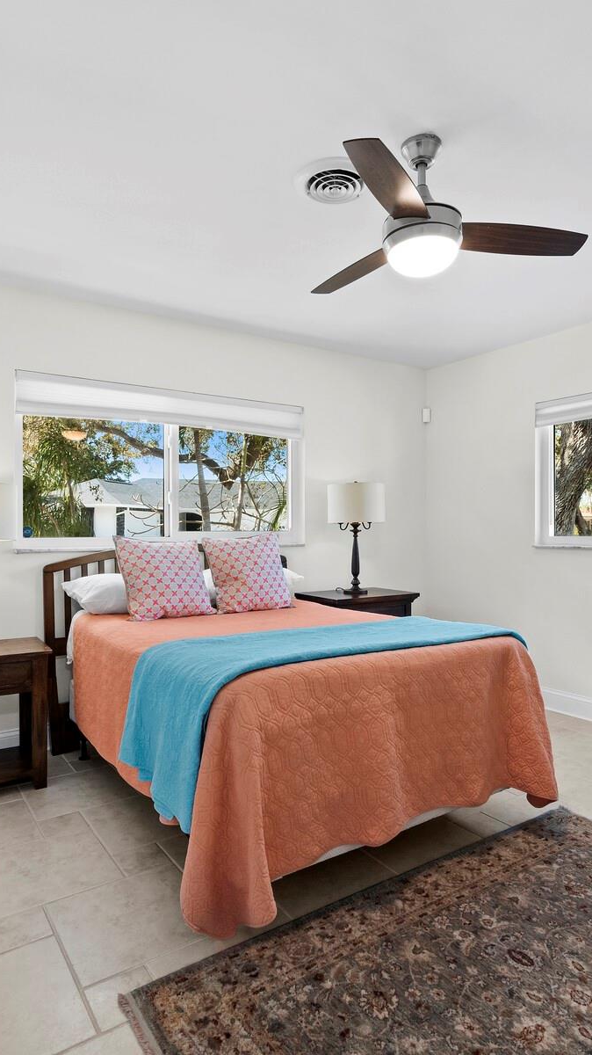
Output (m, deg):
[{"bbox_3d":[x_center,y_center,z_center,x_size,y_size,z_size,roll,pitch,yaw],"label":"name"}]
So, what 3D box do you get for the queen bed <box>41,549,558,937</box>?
[{"bbox_3d":[-0.146,0.659,2.699,1.562,1.099,2.016,0,0,-33],"label":"queen bed"}]

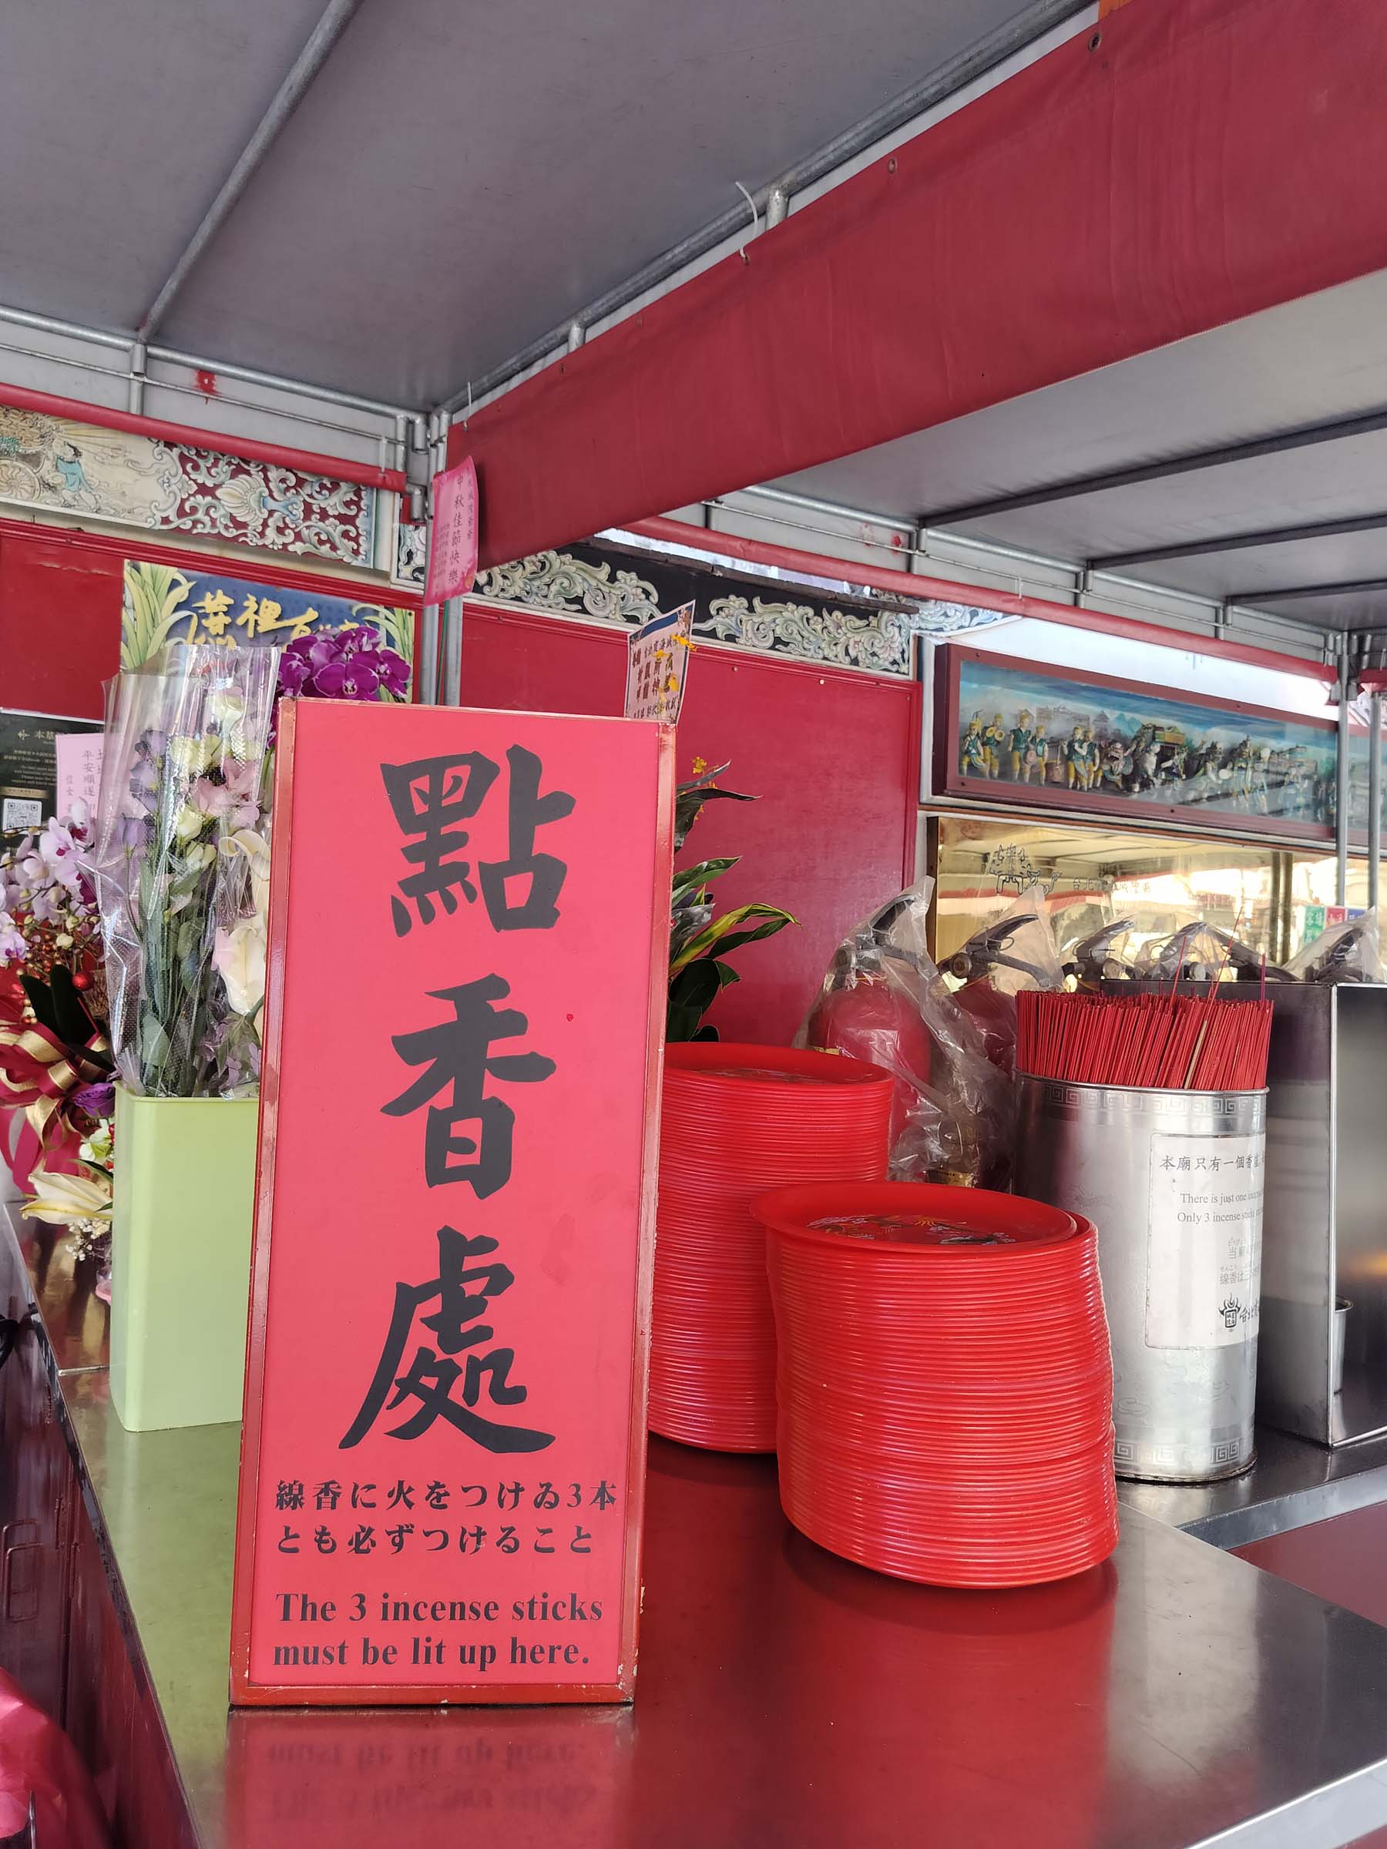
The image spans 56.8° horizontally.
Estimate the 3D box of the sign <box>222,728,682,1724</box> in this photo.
[{"bbox_3d":[-0.140,0.164,0.767,0.232,0.578,0.030,2,-2,-4],"label":"sign"}]

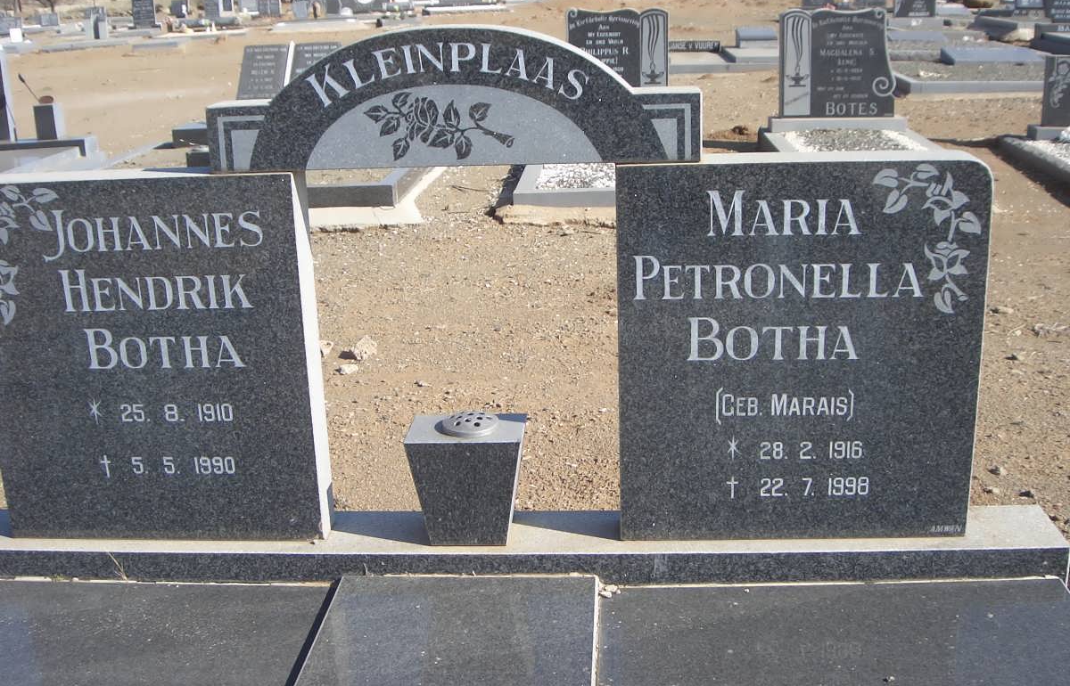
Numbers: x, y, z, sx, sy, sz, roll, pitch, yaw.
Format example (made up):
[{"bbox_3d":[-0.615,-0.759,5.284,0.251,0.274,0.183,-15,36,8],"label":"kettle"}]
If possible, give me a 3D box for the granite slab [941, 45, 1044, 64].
[{"bbox_3d":[4.520,-2.853,11.889,0.868,0.120,0.500,-1,18,4],"label":"granite slab"}]

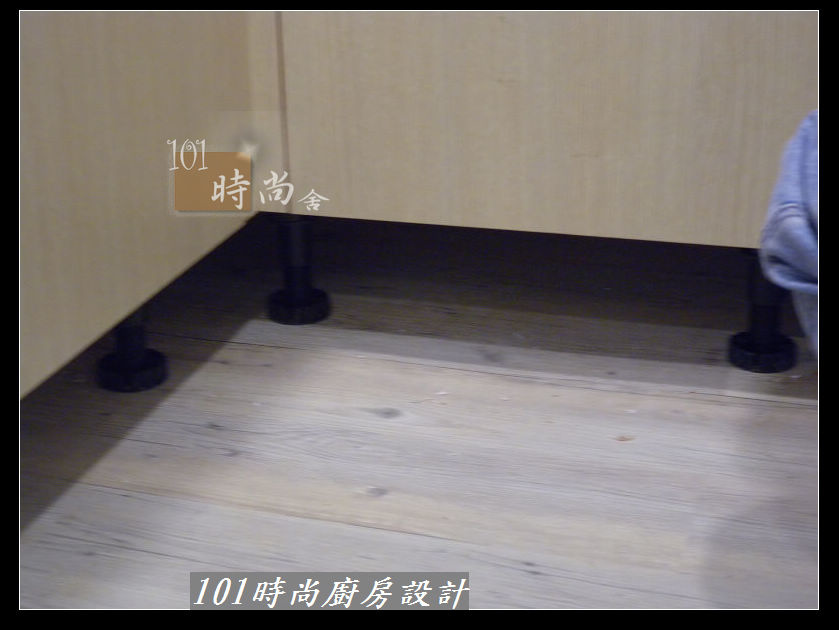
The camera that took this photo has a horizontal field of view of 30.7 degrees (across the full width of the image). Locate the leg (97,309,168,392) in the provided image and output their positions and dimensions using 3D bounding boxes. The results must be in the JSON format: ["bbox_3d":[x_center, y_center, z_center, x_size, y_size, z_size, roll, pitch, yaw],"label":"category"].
[{"bbox_3d":[-0.257,0.004,1.350,0.061,0.113,0.061,6,22,17],"label":"leg"}]

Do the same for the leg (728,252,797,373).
[{"bbox_3d":[0.311,-0.011,1.370,0.061,0.113,0.061,6,22,17],"label":"leg"}]

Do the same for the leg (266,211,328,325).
[{"bbox_3d":[-0.120,-0.053,1.497,0.061,0.113,0.061,-1,21,0],"label":"leg"}]

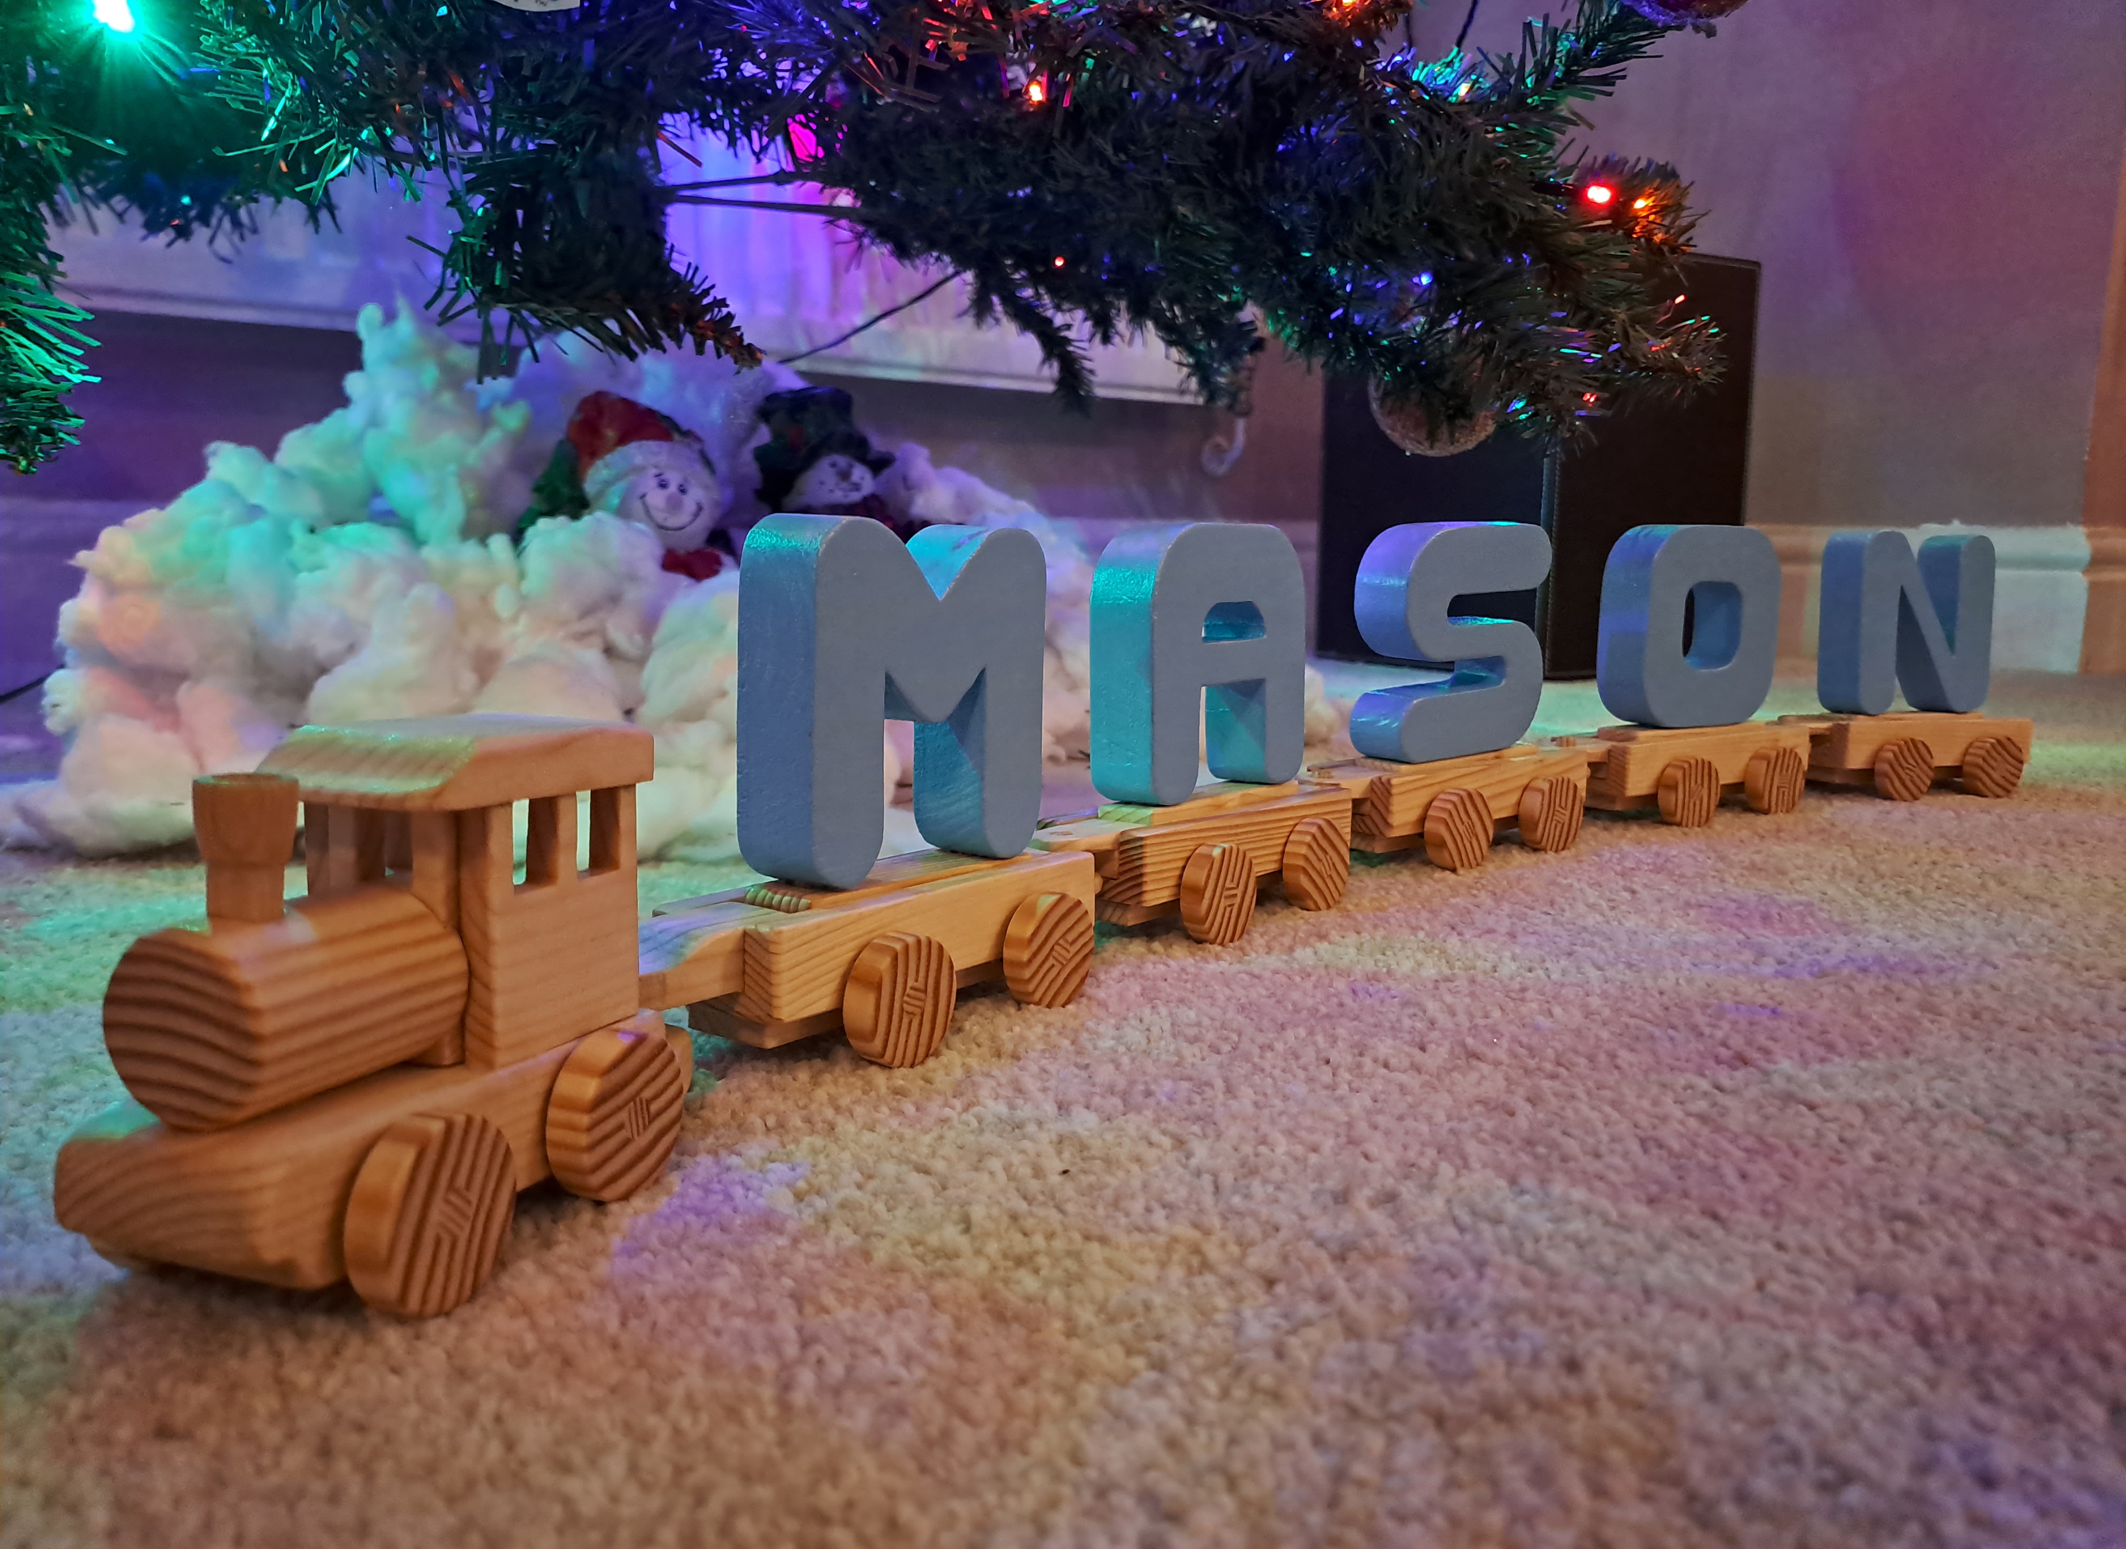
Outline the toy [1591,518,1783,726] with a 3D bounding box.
[{"bbox_3d":[0.277,-0.066,0.678,0.086,0.086,0.025,-5,11,-30],"label":"toy"}]

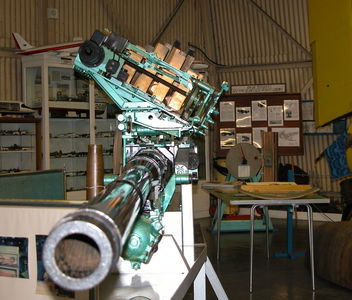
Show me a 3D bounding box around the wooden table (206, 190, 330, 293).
[{"bbox_3d":[0.749,0.749,6.376,0.800,0.730,1.420,-1,1,-7],"label":"wooden table"}]

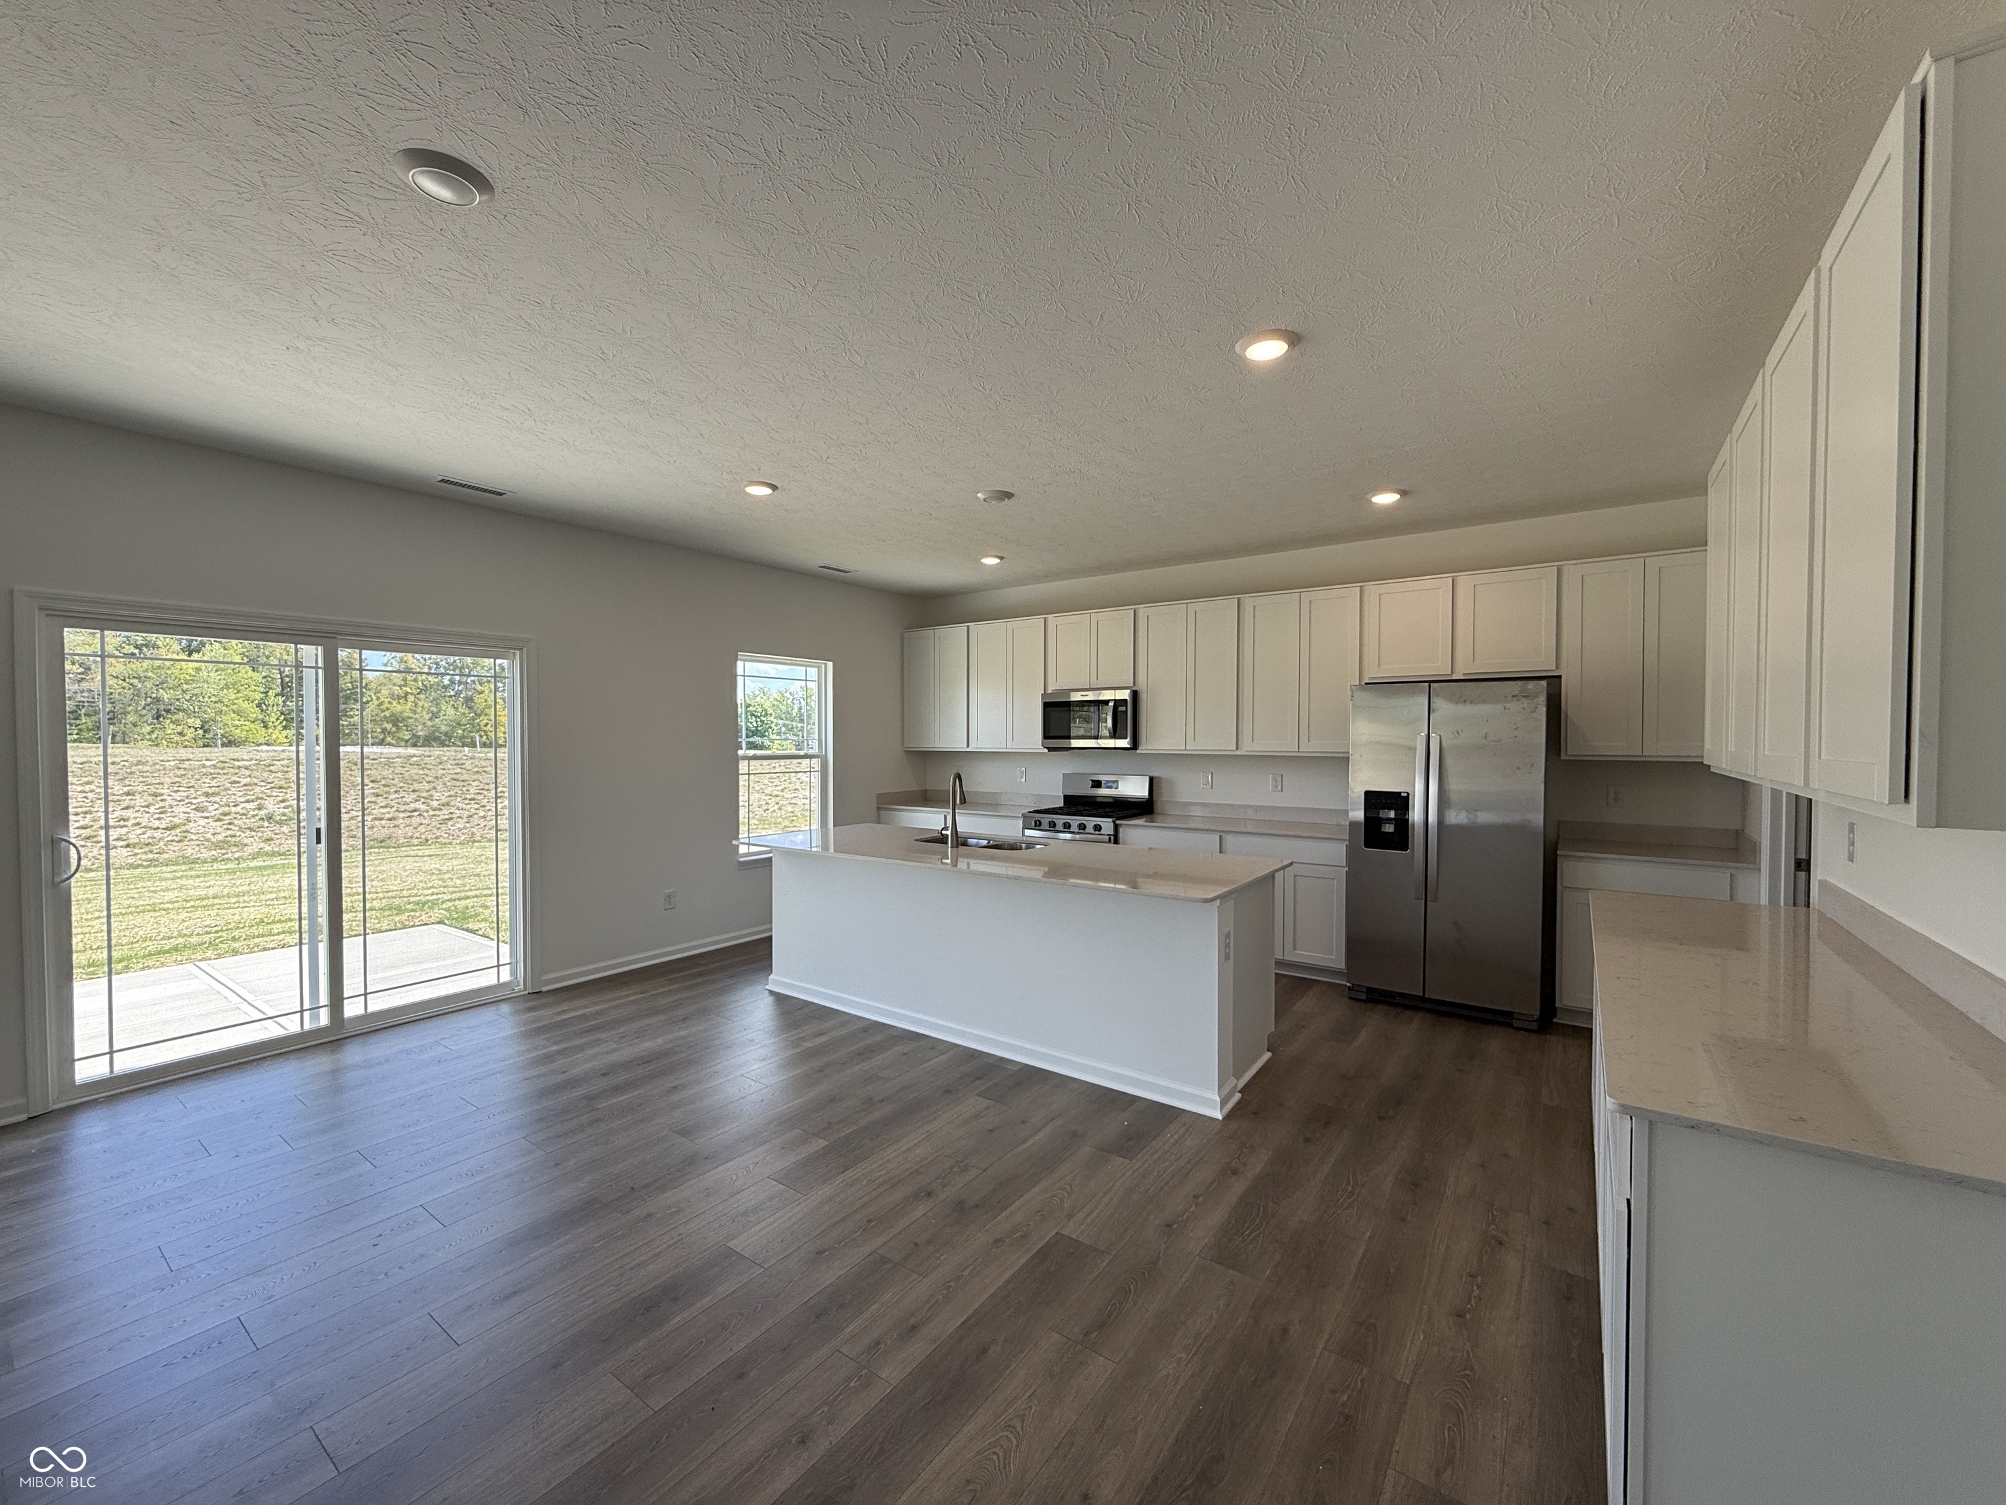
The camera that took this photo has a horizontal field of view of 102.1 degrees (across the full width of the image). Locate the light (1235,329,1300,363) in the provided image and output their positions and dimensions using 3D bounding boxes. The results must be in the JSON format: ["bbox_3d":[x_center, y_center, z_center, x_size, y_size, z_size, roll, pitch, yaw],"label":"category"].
[{"bbox_3d":[0.864,-1.310,2.637,0.192,0.030,0.192,0,1,0],"label":"light"}]

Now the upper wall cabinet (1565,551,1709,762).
[{"bbox_3d":[3.408,-0.490,4.311,0.712,1.056,0.329,1,2,36],"label":"upper wall cabinet"}]

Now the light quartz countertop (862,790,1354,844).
[{"bbox_3d":[0.666,0.436,6.112,3.828,0.139,0.622,1,2,36],"label":"light quartz countertop"}]

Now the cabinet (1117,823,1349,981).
[{"bbox_3d":[1.603,0.950,5.500,1.522,0.875,0.622,1,1,35],"label":"cabinet"}]

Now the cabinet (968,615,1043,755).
[{"bbox_3d":[0.122,-0.534,6.657,0.757,1.056,0.329,1,2,36],"label":"cabinet"}]

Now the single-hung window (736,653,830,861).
[{"bbox_3d":[-1.675,0.034,6.244,0.110,1.510,0.905,1,1,35],"label":"single-hung window"}]

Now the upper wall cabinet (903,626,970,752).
[{"bbox_3d":[-0.488,-0.543,7.092,0.743,1.056,0.329,1,2,36],"label":"upper wall cabinet"}]

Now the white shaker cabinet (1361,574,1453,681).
[{"bbox_3d":[2.514,-0.735,4.997,0.507,0.607,0.330,1,1,35],"label":"white shaker cabinet"}]

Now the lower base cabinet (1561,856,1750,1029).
[{"bbox_3d":[3.345,0.976,4.225,0.752,0.876,0.602,1,2,36],"label":"lower base cabinet"}]

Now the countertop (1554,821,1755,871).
[{"bbox_3d":[3.360,0.472,4.227,0.762,0.131,0.642,1,1,35],"label":"countertop"}]

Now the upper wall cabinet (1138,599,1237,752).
[{"bbox_3d":[1.373,-0.517,5.764,0.753,1.056,0.329,1,2,36],"label":"upper wall cabinet"}]

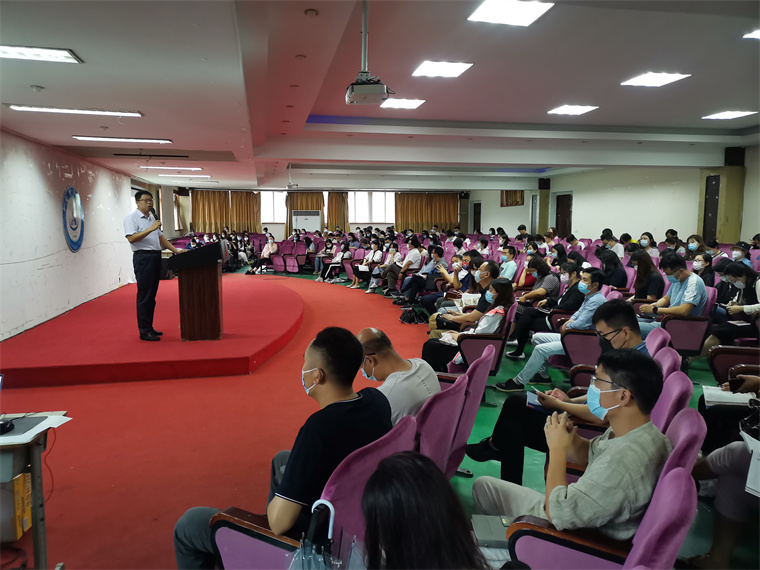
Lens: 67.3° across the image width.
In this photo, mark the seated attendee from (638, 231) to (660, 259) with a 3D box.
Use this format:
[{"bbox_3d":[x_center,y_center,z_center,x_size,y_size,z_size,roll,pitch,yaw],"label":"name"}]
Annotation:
[{"bbox_3d":[4.031,-0.209,8.954,0.750,1.200,0.480,0,6,-3],"label":"seated attendee"}]

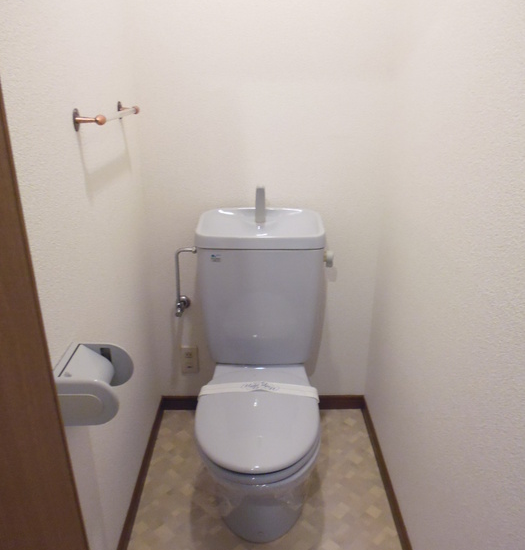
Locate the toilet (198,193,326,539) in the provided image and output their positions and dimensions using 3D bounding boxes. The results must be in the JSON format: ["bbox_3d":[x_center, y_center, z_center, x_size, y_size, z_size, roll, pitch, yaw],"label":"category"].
[{"bbox_3d":[-0.004,0.292,1.518,0.415,0.930,0.748,0,23,-1],"label":"toilet"}]

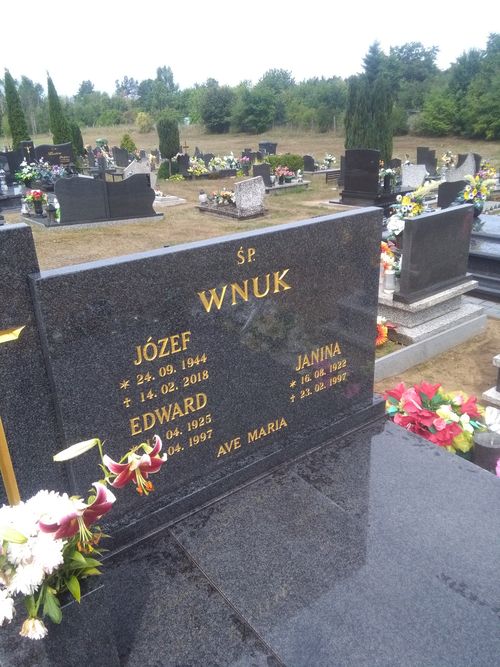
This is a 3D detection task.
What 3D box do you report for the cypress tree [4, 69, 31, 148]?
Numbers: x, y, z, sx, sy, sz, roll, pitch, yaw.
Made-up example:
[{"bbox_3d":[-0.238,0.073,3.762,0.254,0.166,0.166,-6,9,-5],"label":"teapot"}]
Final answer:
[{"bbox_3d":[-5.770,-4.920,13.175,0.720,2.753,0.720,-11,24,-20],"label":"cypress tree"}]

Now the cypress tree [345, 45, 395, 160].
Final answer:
[{"bbox_3d":[3.071,-5.814,13.925,1.200,2.965,1.200,2,23,12],"label":"cypress tree"}]

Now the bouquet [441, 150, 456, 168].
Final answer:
[{"bbox_3d":[4.344,-3.752,11.669,0.346,0.372,0.312,5,24,19],"label":"bouquet"}]

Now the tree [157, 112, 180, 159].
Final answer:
[{"bbox_3d":[-2.265,-5.271,14.689,0.599,1.336,0.599,-6,23,-7],"label":"tree"}]

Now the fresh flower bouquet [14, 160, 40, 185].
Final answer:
[{"bbox_3d":[-5.132,-3.655,12.291,0.480,0.550,0.450,-18,27,-32],"label":"fresh flower bouquet"}]

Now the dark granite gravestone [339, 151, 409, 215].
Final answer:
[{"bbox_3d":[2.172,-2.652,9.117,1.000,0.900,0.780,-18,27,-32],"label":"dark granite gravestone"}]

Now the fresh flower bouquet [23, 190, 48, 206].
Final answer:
[{"bbox_3d":[-3.743,-2.344,9.441,0.399,0.292,0.357,-11,24,-19],"label":"fresh flower bouquet"}]

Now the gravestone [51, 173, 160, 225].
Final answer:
[{"bbox_3d":[-2.309,-2.179,8.723,1.550,0.670,0.160,-11,24,-19],"label":"gravestone"}]

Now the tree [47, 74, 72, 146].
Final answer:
[{"bbox_3d":[-5.114,-5.531,14.660,0.720,2.679,0.720,-10,23,-16],"label":"tree"}]

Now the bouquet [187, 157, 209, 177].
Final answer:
[{"bbox_3d":[-1.350,-4.199,13.628,0.505,0.473,0.430,-5,23,-4],"label":"bouquet"}]

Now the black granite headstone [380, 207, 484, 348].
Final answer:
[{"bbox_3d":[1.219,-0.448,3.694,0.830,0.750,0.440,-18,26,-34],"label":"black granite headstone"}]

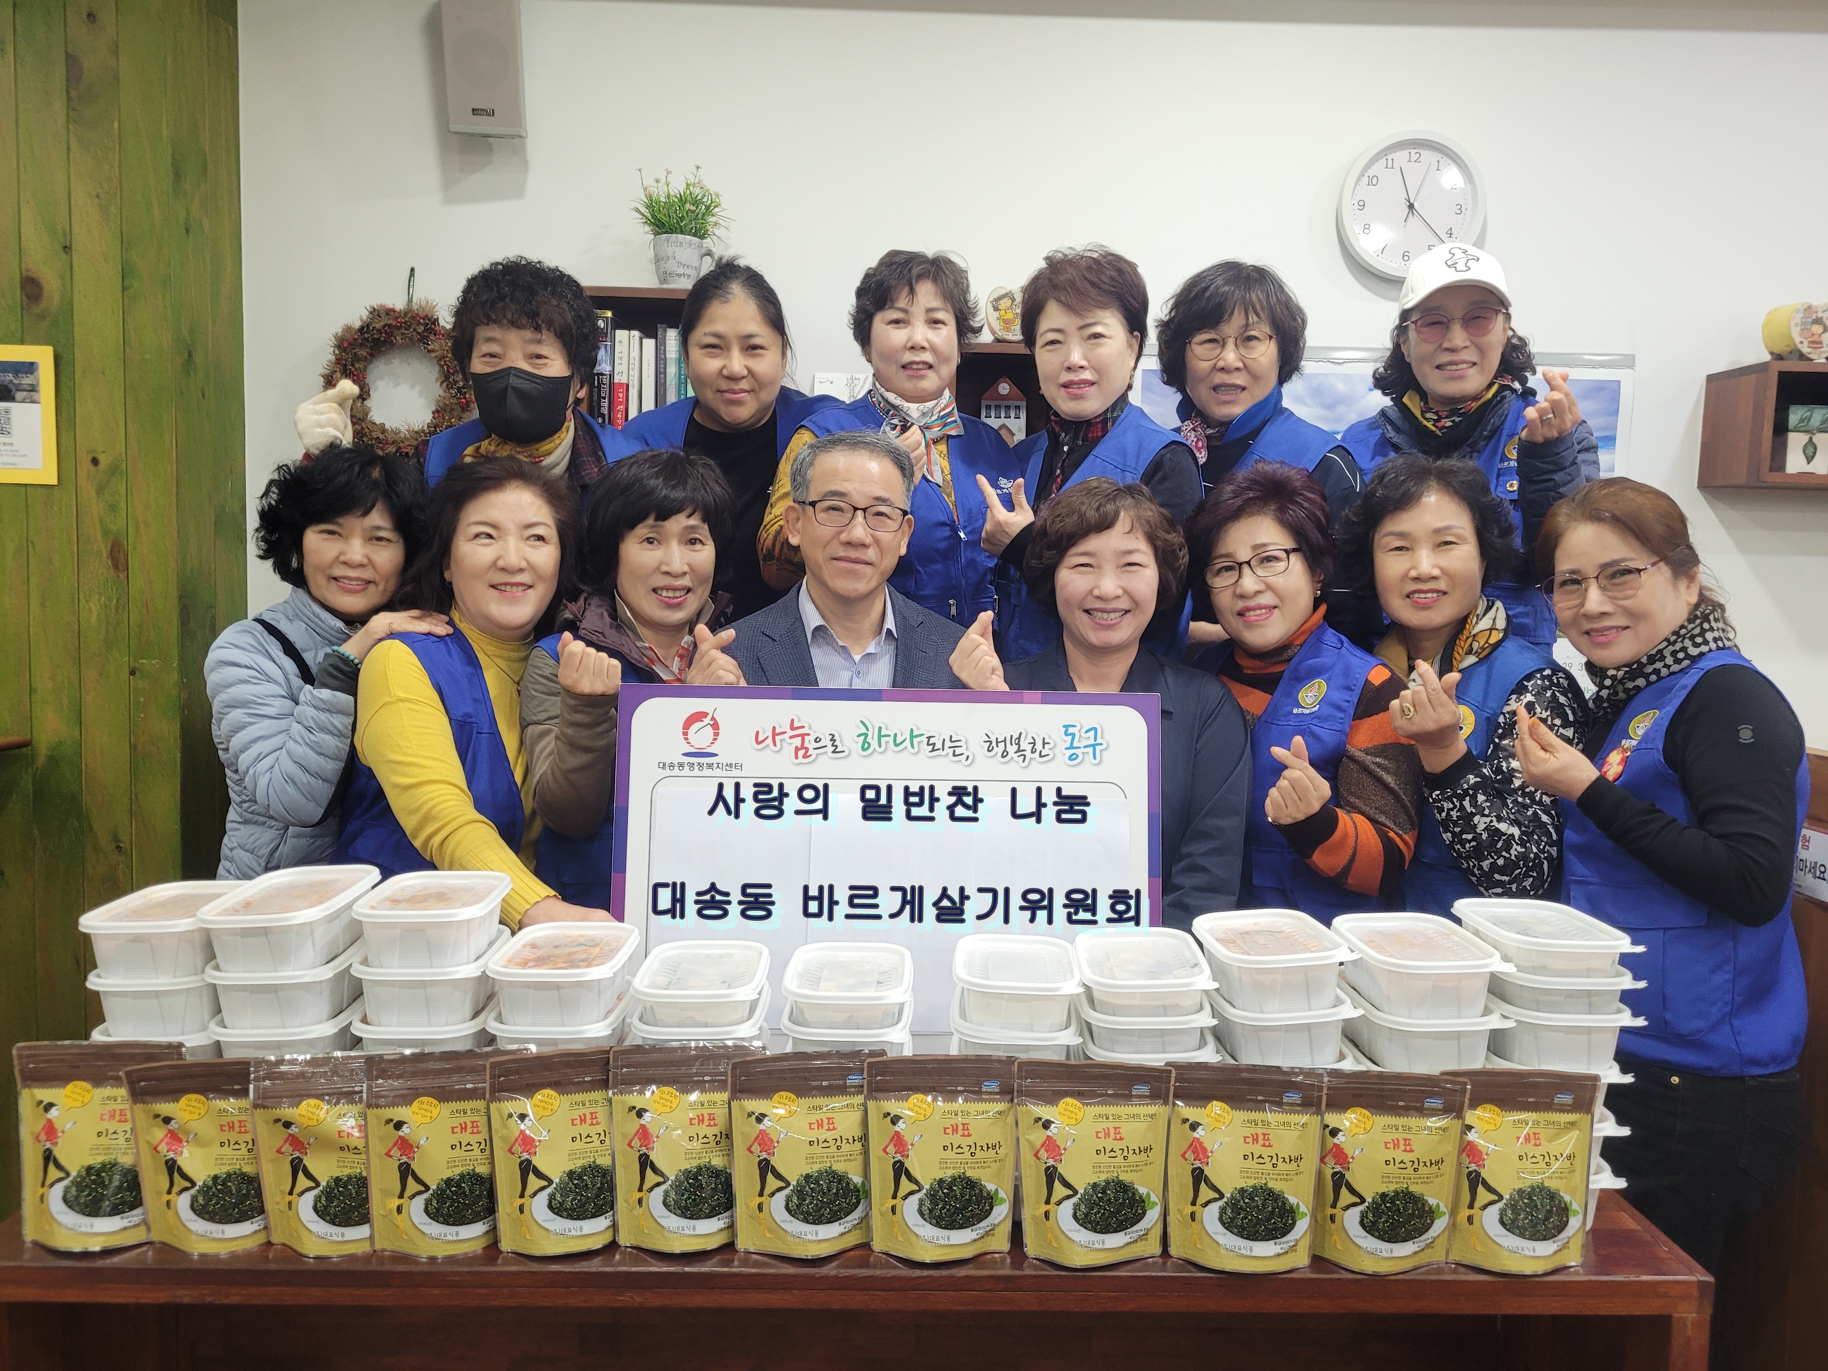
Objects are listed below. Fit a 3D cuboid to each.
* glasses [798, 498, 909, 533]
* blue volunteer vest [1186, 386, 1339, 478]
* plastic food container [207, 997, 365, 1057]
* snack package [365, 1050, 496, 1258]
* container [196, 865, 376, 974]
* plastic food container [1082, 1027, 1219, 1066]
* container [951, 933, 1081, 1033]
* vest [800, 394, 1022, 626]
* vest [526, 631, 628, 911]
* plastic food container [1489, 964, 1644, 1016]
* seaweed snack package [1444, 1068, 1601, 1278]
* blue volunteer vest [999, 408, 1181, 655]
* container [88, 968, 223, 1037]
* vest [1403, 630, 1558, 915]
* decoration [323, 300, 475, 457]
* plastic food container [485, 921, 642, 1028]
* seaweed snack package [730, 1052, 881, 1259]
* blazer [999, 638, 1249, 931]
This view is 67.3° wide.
[{"bbox_3d":[-0.089,-0.239,1.944,0.143,0.043,0.145,5,5,-8],"label":"glasses"},{"bbox_3d":[0.487,-0.125,2.050,0.390,0.590,0.260,2,5,14],"label":"blue volunteer vest"},{"bbox_3d":[-0.621,0.353,1.387,0.130,0.058,0.182,2,5,2],"label":"plastic food container"},{"bbox_3d":[-0.462,0.461,1.360,0.152,0.200,0.055,0,4,-9],"label":"snack package"},{"bbox_3d":[-0.618,0.233,1.372,0.130,0.058,0.182,0,7,4],"label":"container"},{"bbox_3d":[0.244,0.370,1.436,0.140,0.041,0.202,1,4,6],"label":"plastic food container"},{"bbox_3d":[0.105,0.304,1.410,0.130,0.047,0.182,2,5,2],"label":"container"},{"bbox_3d":[0.006,-0.155,2.170,0.400,0.600,0.260,1,5,-5],"label":"vest"},{"bbox_3d":[-0.342,0.219,1.873,0.400,0.600,0.250,0,4,-11],"label":"vest"},{"bbox_3d":[0.701,0.321,1.544,0.140,0.042,0.202,1,4,-4],"label":"plastic food container"},{"bbox_3d":[0.557,0.444,1.266,0.142,0.177,0.050,1,0,1],"label":"seaweed snack package"},{"bbox_3d":[0.243,-0.122,1.995,0.350,0.560,0.250,3,5,17],"label":"blue volunteer vest"},{"bbox_3d":[-0.746,0.307,1.423,0.131,0.058,0.183,1,5,-2],"label":"container"},{"bbox_3d":[0.672,0.225,1.760,0.390,0.590,0.260,3,5,21],"label":"vest"},{"bbox_3d":[-0.973,-0.573,2.580,0.285,0.290,0.060,1,4,-1],"label":"decoration"},{"bbox_3d":[-0.374,0.309,1.482,0.134,0.059,0.202,1,4,-1],"label":"plastic food container"},{"bbox_3d":[-0.100,0.431,1.268,0.142,0.177,0.050,1,0,-7],"label":"seaweed snack package"},{"bbox_3d":[0.237,0.240,1.767,0.410,0.600,0.280,2,5,5],"label":"blazer"}]

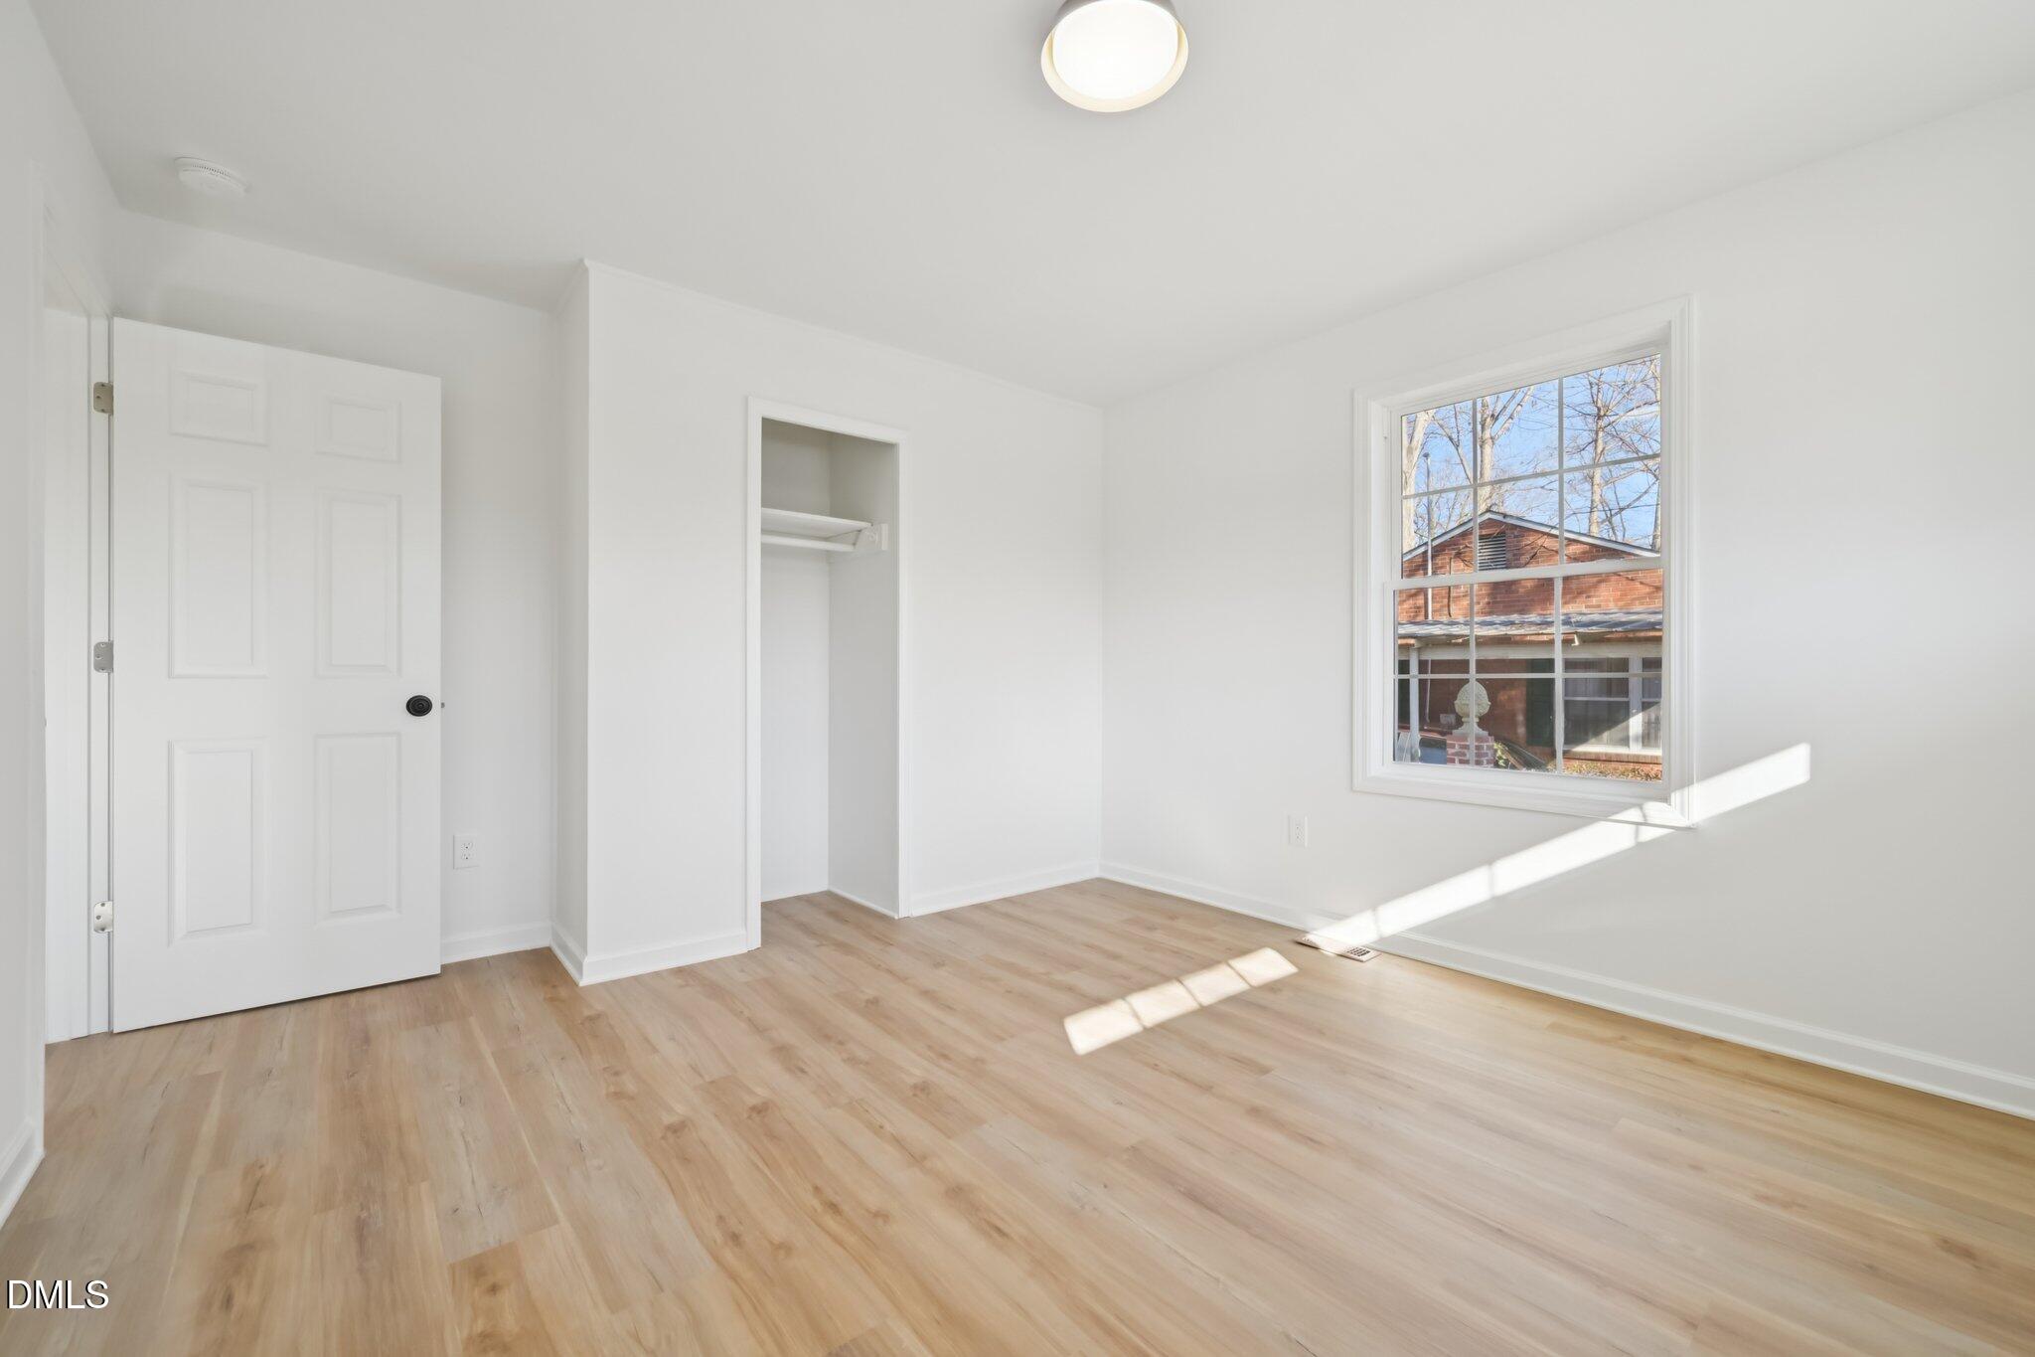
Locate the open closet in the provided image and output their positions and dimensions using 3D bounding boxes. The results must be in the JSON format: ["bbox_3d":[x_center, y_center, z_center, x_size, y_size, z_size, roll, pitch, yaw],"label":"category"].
[{"bbox_3d":[-0.927,-0.005,3.646,0.635,2.040,0.603,0,1,-39],"label":"open closet"}]

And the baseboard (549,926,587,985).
[{"bbox_3d":[-1.605,0.976,3.030,0.028,0.085,0.533,0,1,-39],"label":"baseboard"}]

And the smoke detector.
[{"bbox_3d":[-2.216,-1.378,2.336,0.150,0.040,0.150,0,1,-39],"label":"smoke detector"}]

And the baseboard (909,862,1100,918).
[{"bbox_3d":[0.000,0.971,4.018,1.160,0.085,0.028,0,1,-39],"label":"baseboard"}]

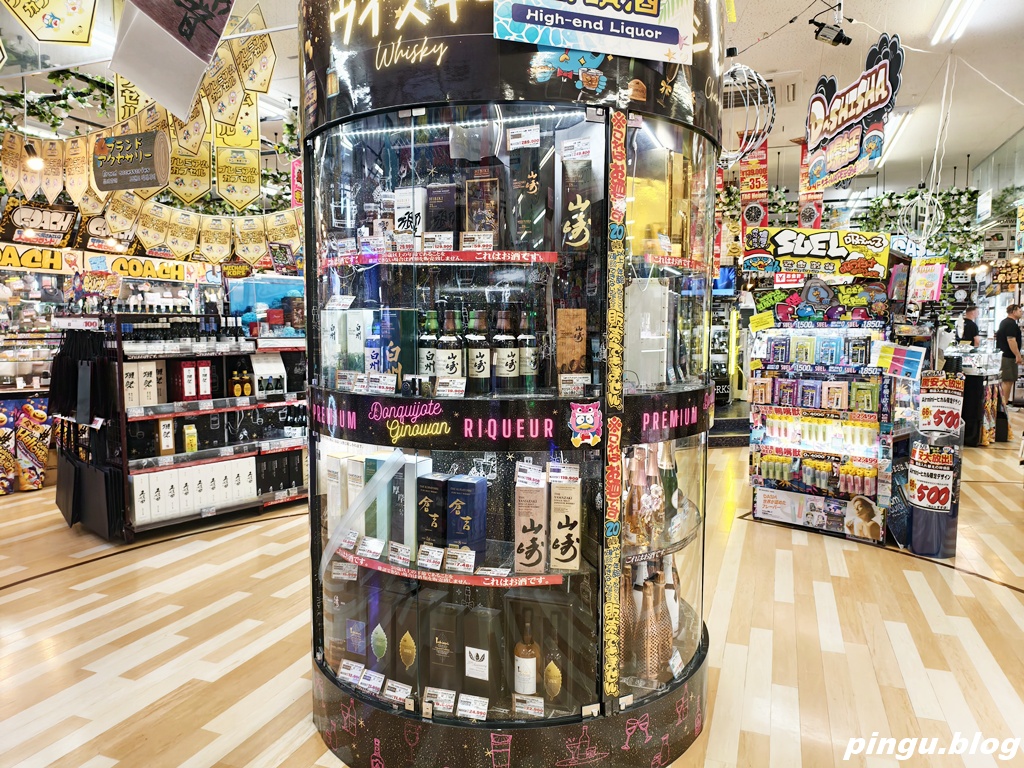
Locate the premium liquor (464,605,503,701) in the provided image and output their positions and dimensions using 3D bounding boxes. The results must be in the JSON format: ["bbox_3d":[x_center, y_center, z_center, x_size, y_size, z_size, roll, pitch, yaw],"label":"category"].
[{"bbox_3d":[-0.095,0.902,2.280,0.093,0.277,0.089,2,5,23],"label":"premium liquor"}]

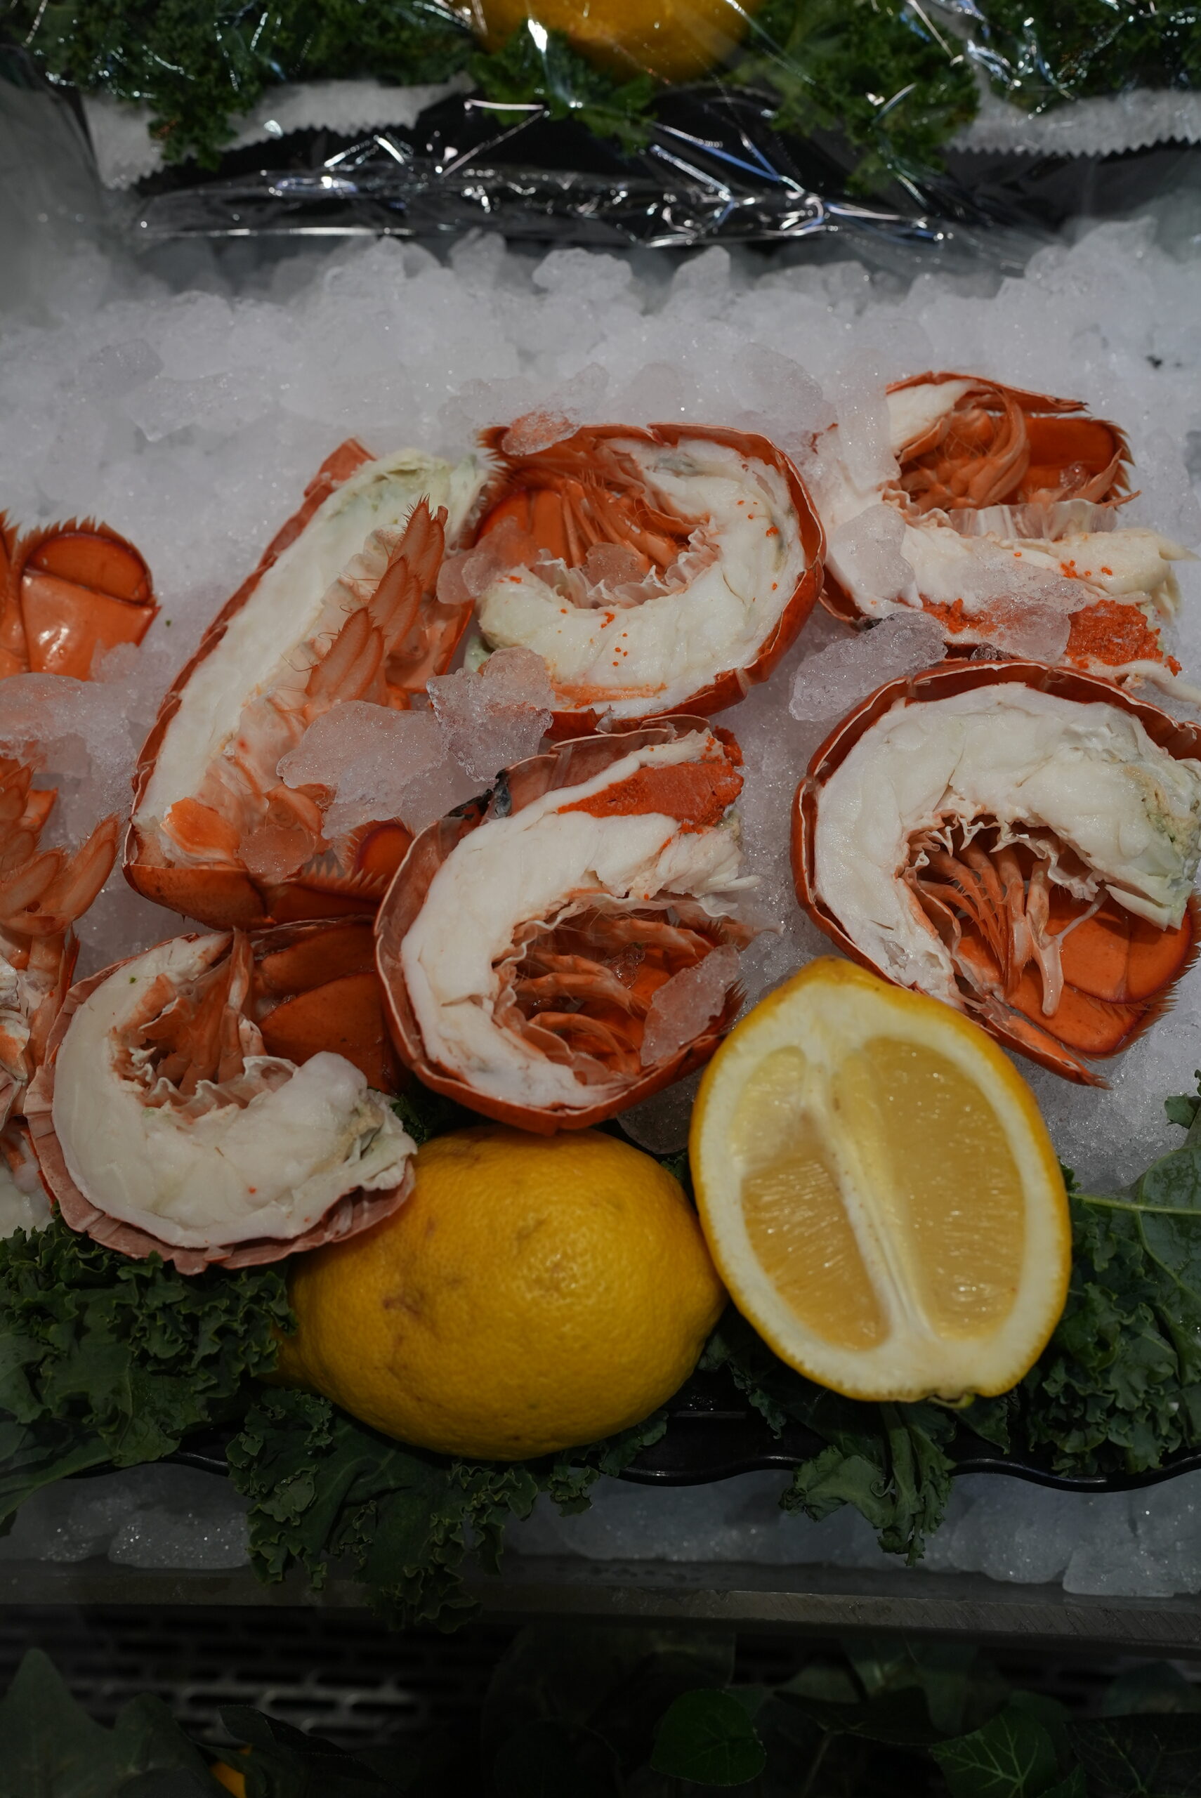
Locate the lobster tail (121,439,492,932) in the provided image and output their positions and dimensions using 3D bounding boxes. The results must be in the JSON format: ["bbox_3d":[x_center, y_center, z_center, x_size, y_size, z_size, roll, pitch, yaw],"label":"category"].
[{"bbox_3d":[-0.065,-0.049,0.441,0.068,0.036,0.140,19,64,4],"label":"lobster tail"}]

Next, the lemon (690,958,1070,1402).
[{"bbox_3d":[0.056,0.056,0.344,0.066,0.036,0.085,-19,78,10],"label":"lemon"}]

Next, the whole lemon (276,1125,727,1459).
[{"bbox_3d":[-0.019,0.079,0.350,0.089,0.065,0.065,-9,46,0],"label":"whole lemon"}]

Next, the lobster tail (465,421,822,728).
[{"bbox_3d":[0.011,-0.078,0.455,0.091,0.034,0.090,1,64,-1],"label":"lobster tail"}]

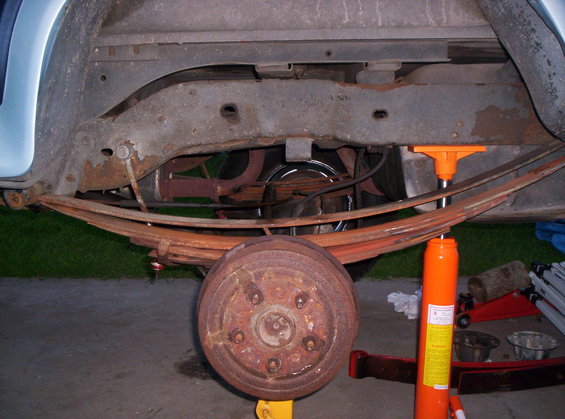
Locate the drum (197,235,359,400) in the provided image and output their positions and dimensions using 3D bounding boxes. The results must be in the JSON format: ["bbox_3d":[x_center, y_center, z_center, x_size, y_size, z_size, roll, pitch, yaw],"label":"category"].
[{"bbox_3d":[-0.010,0.219,1.165,0.318,0.318,0.112,1,8,3],"label":"drum"}]

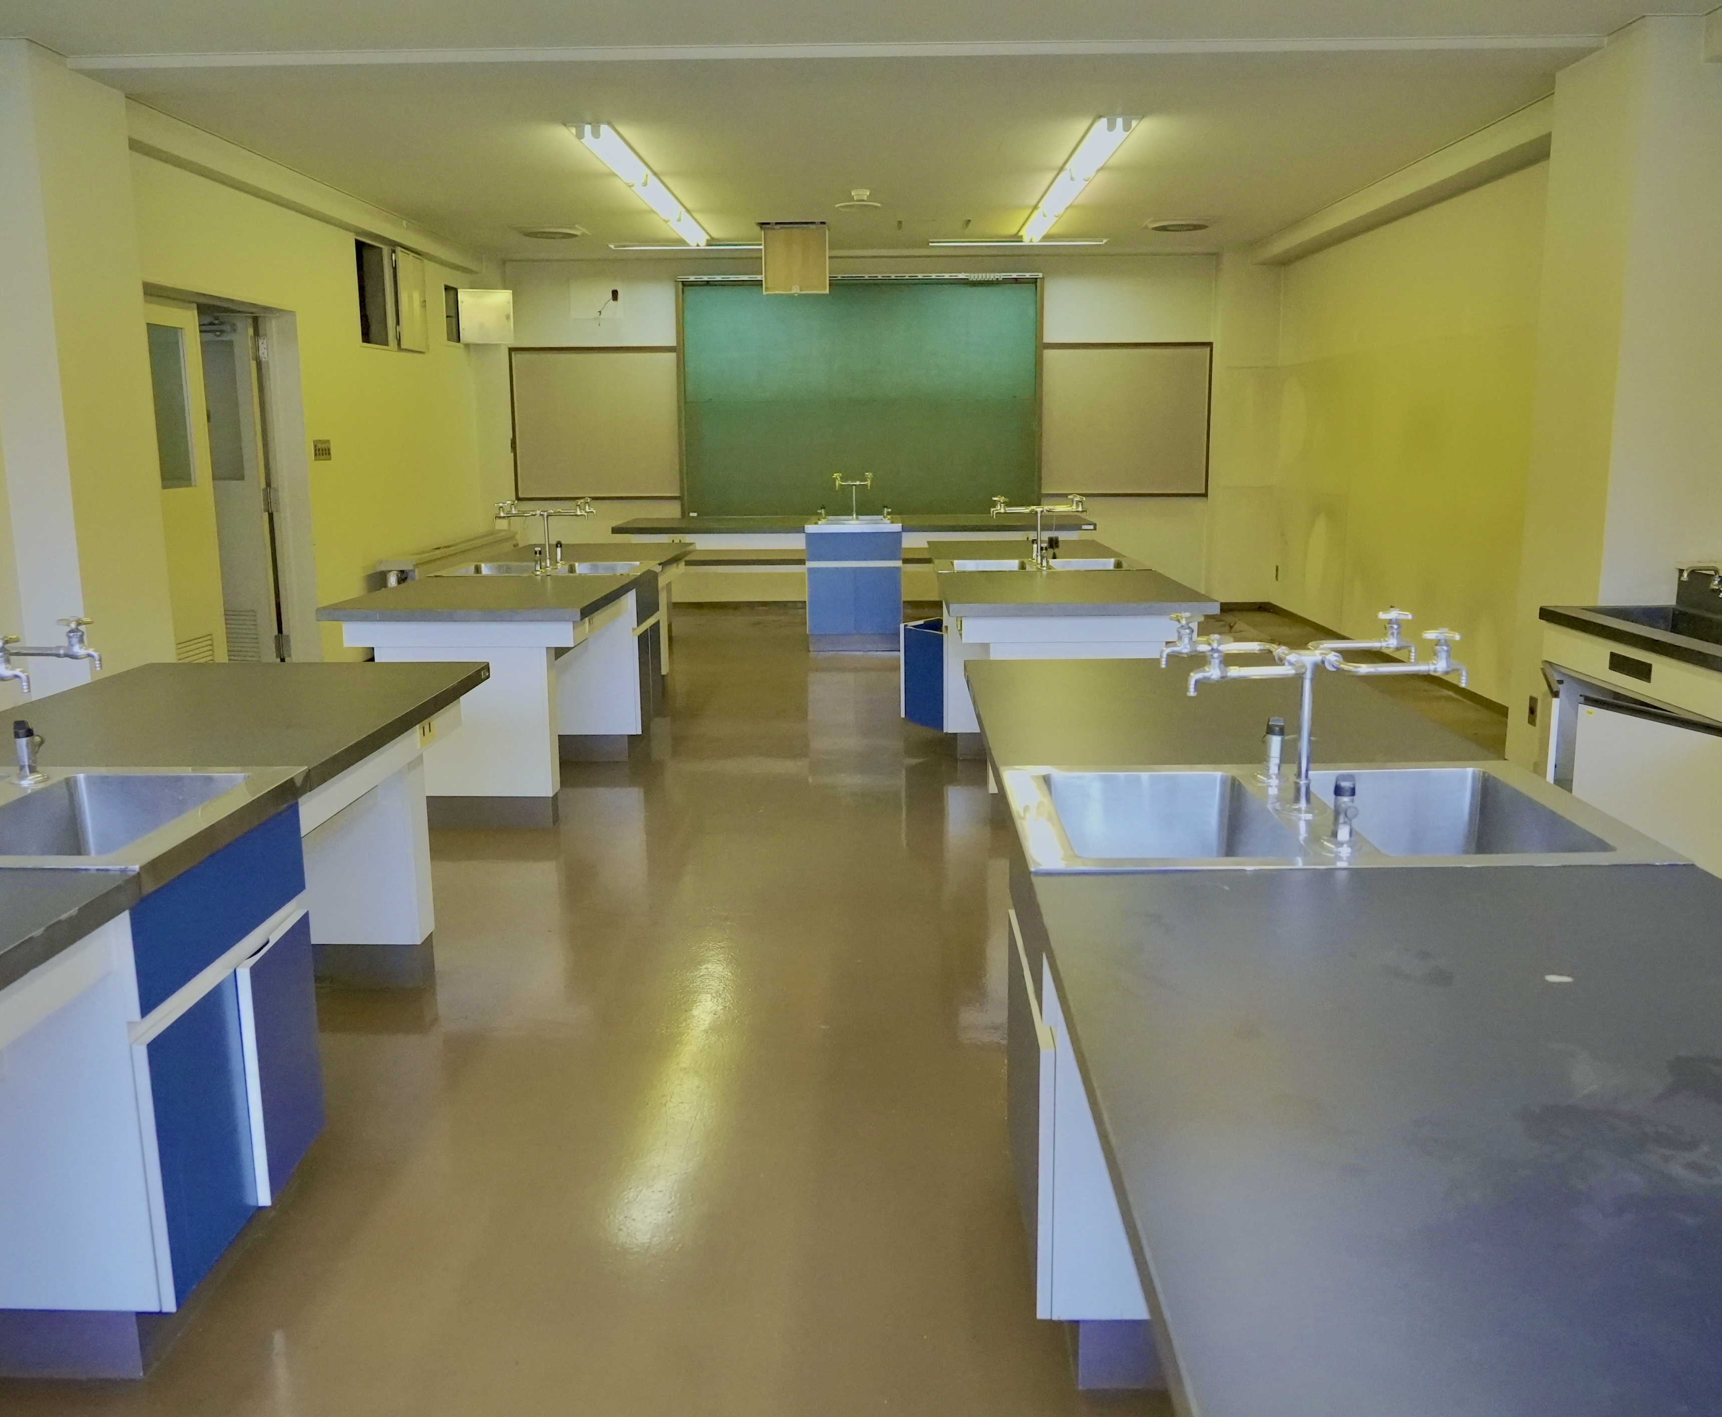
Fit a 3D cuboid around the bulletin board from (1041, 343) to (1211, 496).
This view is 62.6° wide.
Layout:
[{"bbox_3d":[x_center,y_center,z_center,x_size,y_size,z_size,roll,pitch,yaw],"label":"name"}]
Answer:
[{"bbox_3d":[2.035,-2.209,10.862,1.296,1.168,0.030,0,11,1],"label":"bulletin board"}]

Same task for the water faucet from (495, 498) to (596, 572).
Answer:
[{"bbox_3d":[-1.345,-0.738,6.040,0.406,0.292,0.248,0,11,1],"label":"water faucet"}]

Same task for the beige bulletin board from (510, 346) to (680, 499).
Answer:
[{"bbox_3d":[-2.042,-2.198,10.935,1.291,1.164,0.030,0,11,1],"label":"beige bulletin board"}]

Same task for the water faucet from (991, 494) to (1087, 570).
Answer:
[{"bbox_3d":[0.756,-0.750,6.021,0.406,0.292,0.248,0,11,1],"label":"water faucet"}]

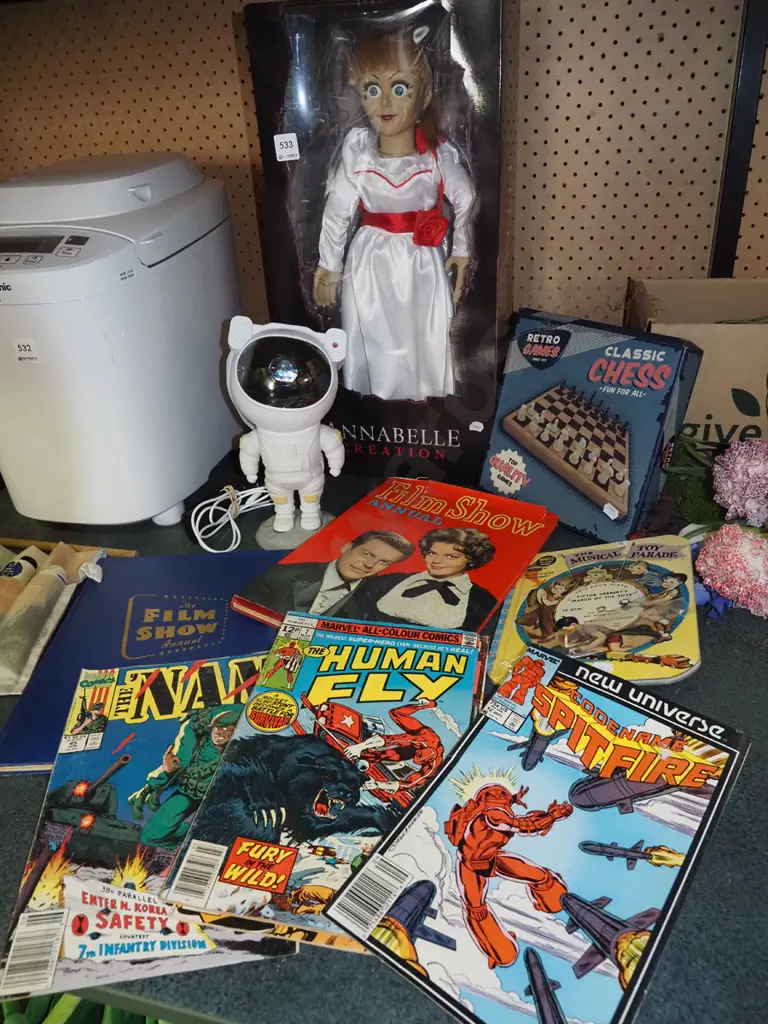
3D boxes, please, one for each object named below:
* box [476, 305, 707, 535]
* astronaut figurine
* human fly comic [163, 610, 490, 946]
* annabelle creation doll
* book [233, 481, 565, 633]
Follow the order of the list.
[{"bbox_3d":[0.219,-0.097,0.790,0.047,0.214,0.205,-6,23,-42],"label":"box"},{"bbox_3d":[-0.106,-0.089,0.764,0.120,0.235,0.112,-4,28,-1],"label":"astronaut figurine"},{"bbox_3d":[-0.024,0.167,0.510,0.168,0.008,0.260,5,33,9],"label":"human fly comic"},{"bbox_3d":[0.014,-0.350,0.884,0.208,0.435,0.100,0,20,7],"label":"annabelle creation doll"},{"bbox_3d":[0.027,0.050,0.716,0.217,0.018,0.282,15,33,28],"label":"book"}]

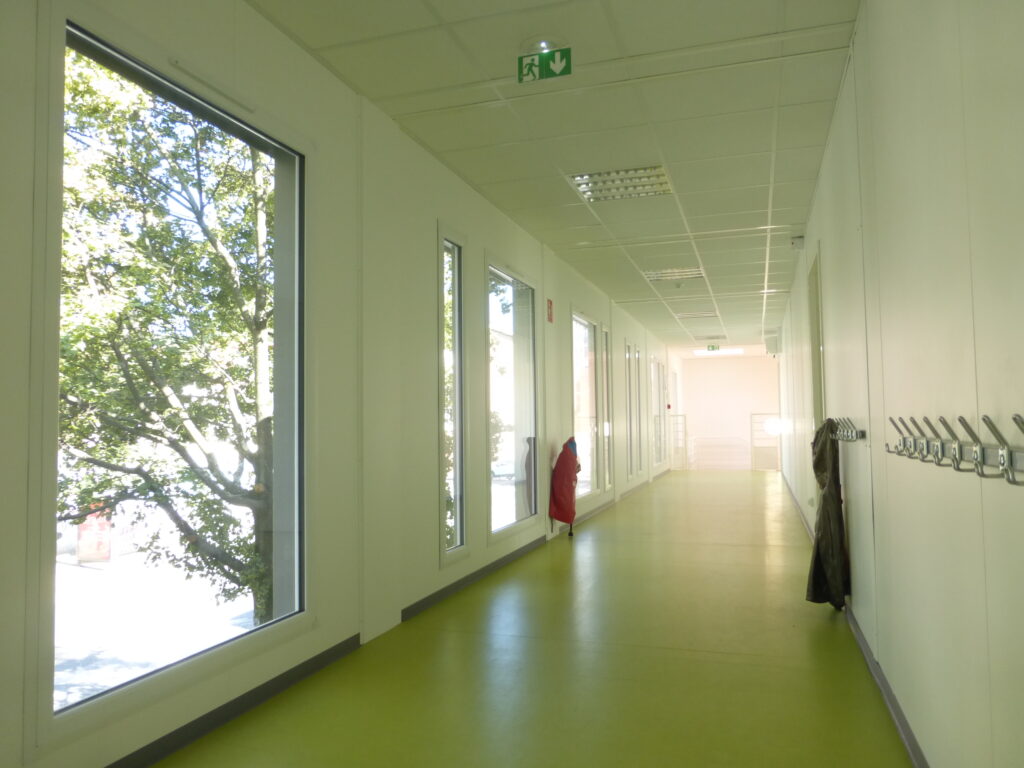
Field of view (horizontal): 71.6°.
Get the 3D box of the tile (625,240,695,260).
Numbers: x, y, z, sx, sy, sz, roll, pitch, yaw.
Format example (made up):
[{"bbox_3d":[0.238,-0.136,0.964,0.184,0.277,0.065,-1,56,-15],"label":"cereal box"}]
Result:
[{"bbox_3d":[1.314,-1.190,6.292,0.600,0.020,0.505,-1,-3,19],"label":"tile"}]

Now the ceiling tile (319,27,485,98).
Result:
[{"bbox_3d":[-0.455,-1.336,2.966,0.584,0.020,0.446,-1,-3,19],"label":"ceiling tile"}]

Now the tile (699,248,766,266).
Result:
[{"bbox_3d":[2.061,-1.180,6.617,0.601,0.020,0.595,-1,-3,19],"label":"tile"}]

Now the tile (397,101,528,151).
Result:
[{"bbox_3d":[-0.228,-1.311,3.640,0.588,0.020,0.500,-1,-3,19],"label":"tile"}]

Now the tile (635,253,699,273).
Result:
[{"bbox_3d":[1.493,-1.166,6.812,0.600,0.020,0.595,-1,-3,19],"label":"tile"}]

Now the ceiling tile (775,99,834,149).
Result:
[{"bbox_3d":[1.495,-1.325,3.637,0.271,0.020,0.615,-1,-3,19],"label":"ceiling tile"}]

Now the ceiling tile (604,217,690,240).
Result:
[{"bbox_3d":[1.082,-1.215,5.594,0.588,0.020,0.478,-1,-3,19],"label":"ceiling tile"}]

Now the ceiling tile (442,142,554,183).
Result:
[{"bbox_3d":[-0.054,-1.280,4.126,0.584,0.020,0.600,-1,-3,19],"label":"ceiling tile"}]

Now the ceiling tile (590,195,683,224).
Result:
[{"bbox_3d":[0.908,-1.250,5.113,0.600,0.020,0.598,-1,-3,19],"label":"ceiling tile"}]

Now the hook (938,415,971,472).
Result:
[{"bbox_3d":[0.882,0.116,1.432,0.055,0.112,0.030,-1,-3,19],"label":"hook"}]

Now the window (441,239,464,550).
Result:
[{"bbox_3d":[-0.369,0.064,4.226,0.060,1.825,0.320,-1,-3,19],"label":"window"}]

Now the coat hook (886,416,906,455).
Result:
[{"bbox_3d":[1.076,0.144,1.993,0.051,0.105,0.030,-1,-3,19],"label":"coat hook"}]

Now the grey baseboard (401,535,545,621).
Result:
[{"bbox_3d":[-0.133,1.225,4.722,0.012,0.064,2.545,-1,-3,19],"label":"grey baseboard"}]

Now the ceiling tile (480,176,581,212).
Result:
[{"bbox_3d":[0.138,-1.266,4.748,0.616,0.020,0.595,-1,-3,19],"label":"ceiling tile"}]

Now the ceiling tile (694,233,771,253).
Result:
[{"bbox_3d":[1.882,-1.205,6.097,0.601,0.020,0.505,-1,-3,19],"label":"ceiling tile"}]

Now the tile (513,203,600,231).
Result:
[{"bbox_3d":[0.334,-1.237,5.311,0.616,0.020,0.598,-1,-3,19],"label":"tile"}]

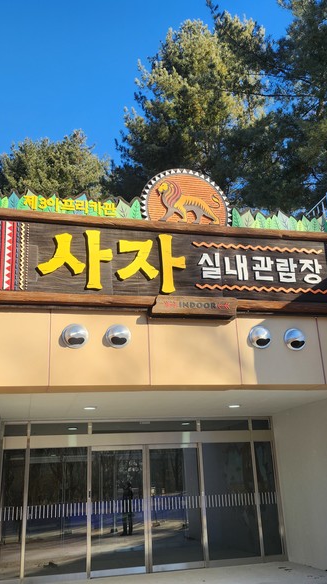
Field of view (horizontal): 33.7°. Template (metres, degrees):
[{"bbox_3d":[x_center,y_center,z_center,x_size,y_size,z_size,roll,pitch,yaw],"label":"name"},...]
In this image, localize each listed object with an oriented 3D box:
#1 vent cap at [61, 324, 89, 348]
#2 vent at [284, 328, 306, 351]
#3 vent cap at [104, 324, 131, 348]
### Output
[{"bbox_3d":[-0.989,0.507,6.063,0.270,0.270,0.130,2,-19,-14],"label":"vent cap"},{"bbox_3d":[1.636,0.591,6.704,0.270,0.270,0.130,2,-19,-14],"label":"vent"},{"bbox_3d":[-0.514,0.518,6.181,0.270,0.270,0.130,2,-19,-14],"label":"vent cap"}]

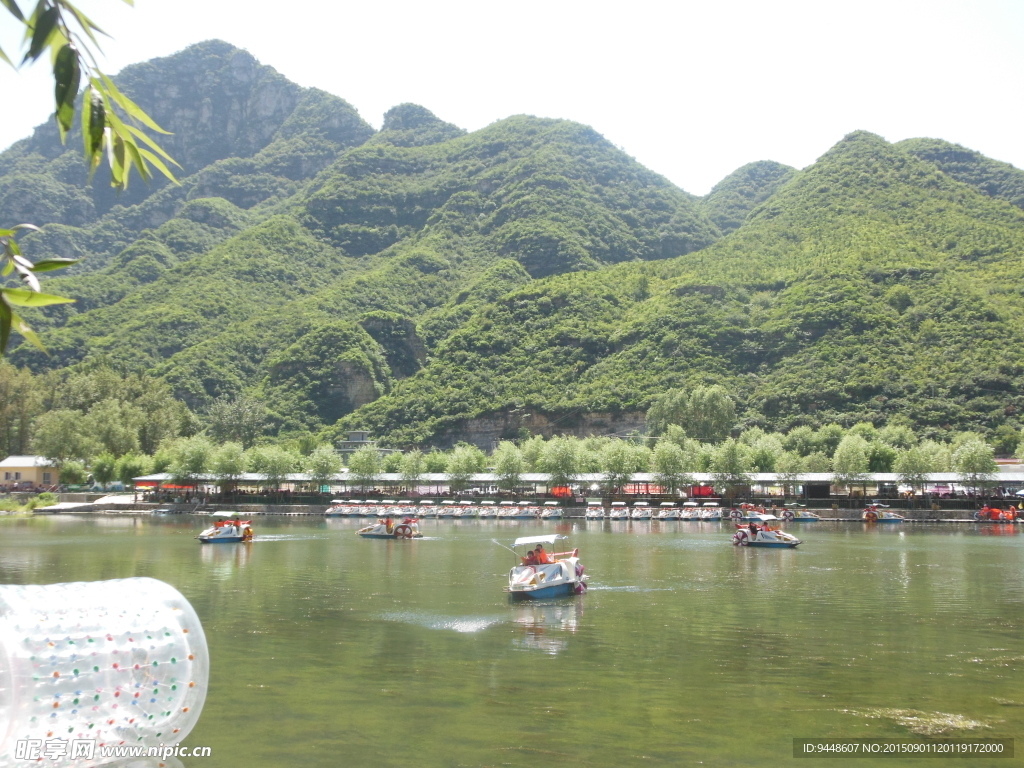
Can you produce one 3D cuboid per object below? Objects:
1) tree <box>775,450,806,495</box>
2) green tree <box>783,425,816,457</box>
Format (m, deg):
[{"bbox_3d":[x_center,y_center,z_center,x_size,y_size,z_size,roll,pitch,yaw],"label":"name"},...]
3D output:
[{"bbox_3d":[29.278,9.858,118.598,3.280,5.680,3.280,0,-5,0],"label":"tree"},{"bbox_3d":[37.257,10.350,145.670,4.680,10.210,4.680,0,-5,0],"label":"green tree"}]

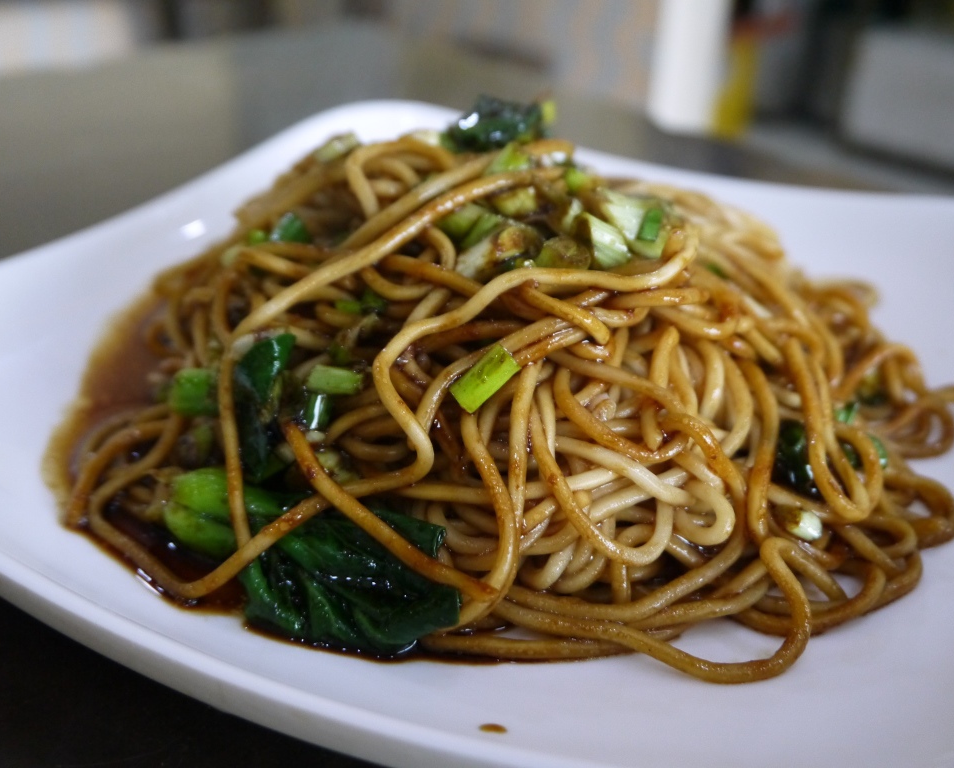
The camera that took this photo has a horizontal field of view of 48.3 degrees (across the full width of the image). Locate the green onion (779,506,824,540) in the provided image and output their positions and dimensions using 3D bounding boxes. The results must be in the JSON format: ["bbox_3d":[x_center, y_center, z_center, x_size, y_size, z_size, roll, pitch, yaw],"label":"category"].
[{"bbox_3d":[0.080,0.035,0.264,0.011,0.006,0.007,24,63,10],"label":"green onion"}]

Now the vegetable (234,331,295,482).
[{"bbox_3d":[-0.057,0.006,0.285,0.014,0.039,0.012,7,-6,3],"label":"vegetable"}]

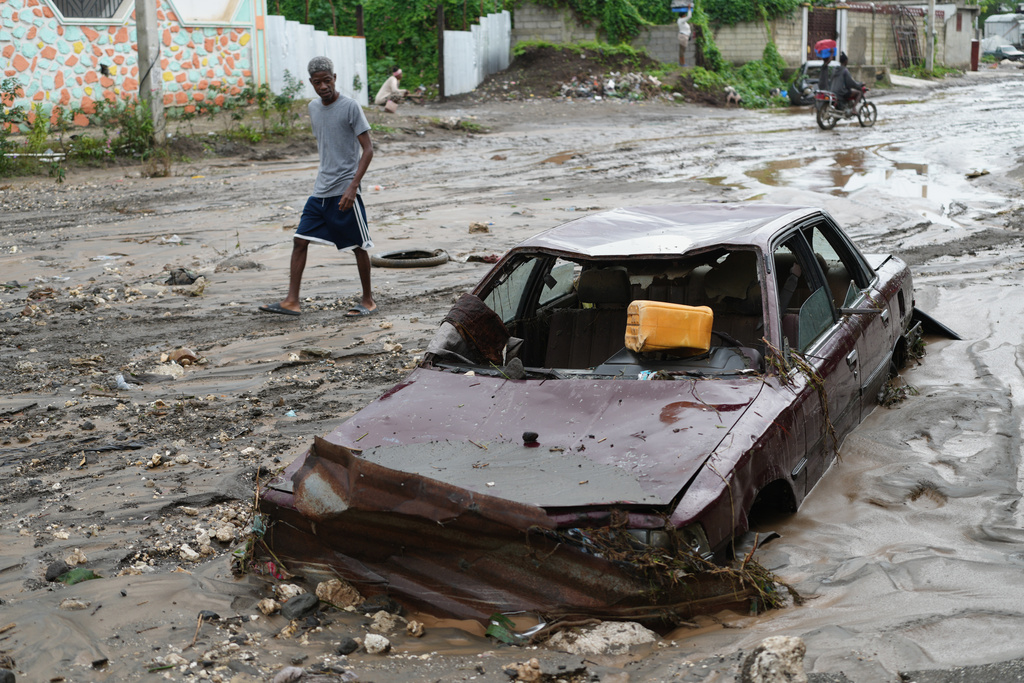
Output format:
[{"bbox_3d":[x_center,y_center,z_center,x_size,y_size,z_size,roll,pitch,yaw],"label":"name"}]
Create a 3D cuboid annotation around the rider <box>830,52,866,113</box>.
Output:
[{"bbox_3d":[7.334,-5.634,31.000,0.750,1.340,0.550,-9,13,-33],"label":"rider"}]

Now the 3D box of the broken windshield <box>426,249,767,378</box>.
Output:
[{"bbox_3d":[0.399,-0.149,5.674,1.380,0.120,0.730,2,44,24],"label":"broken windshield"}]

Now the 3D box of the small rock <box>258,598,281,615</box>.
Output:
[{"bbox_3d":[-0.738,0.808,4.330,0.067,0.047,0.060,-3,11,-10],"label":"small rock"}]

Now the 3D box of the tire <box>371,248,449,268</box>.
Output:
[{"bbox_3d":[-0.789,-0.631,10.950,0.590,0.135,0.590,-2,11,0],"label":"tire"}]

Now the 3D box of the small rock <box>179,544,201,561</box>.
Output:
[{"bbox_3d":[-1.090,0.715,4.816,0.071,0.058,0.053,-4,12,-13],"label":"small rock"}]

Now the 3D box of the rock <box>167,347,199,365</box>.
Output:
[{"bbox_3d":[-1.849,0.082,8.007,0.169,0.094,0.135,-4,12,-13],"label":"rock"}]

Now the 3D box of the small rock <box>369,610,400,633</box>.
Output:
[{"bbox_3d":[-0.371,0.823,4.174,0.088,0.067,0.070,-2,11,-6],"label":"small rock"}]

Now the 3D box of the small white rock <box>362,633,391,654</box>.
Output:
[{"bbox_3d":[-0.381,0.856,4.026,0.079,0.060,0.067,-2,11,-6],"label":"small white rock"}]

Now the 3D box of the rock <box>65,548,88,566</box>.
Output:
[{"bbox_3d":[-1.466,0.727,4.788,0.077,0.060,0.062,-5,12,-18],"label":"rock"}]

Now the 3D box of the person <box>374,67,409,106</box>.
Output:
[{"bbox_3d":[-2.838,-6.006,33.500,0.820,0.930,0.550,-4,12,-11],"label":"person"}]

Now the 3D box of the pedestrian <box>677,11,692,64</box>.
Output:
[{"bbox_3d":[4.973,-8.706,41.000,0.420,1.600,0.450,-4,12,-8],"label":"pedestrian"}]

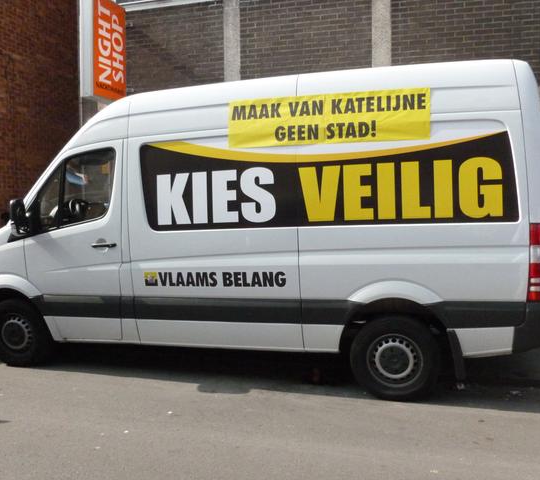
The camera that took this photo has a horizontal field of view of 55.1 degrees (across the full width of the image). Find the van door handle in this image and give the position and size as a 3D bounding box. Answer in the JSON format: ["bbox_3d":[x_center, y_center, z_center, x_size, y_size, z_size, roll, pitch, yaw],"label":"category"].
[{"bbox_3d":[-1.543,0.051,4.811,0.245,0.050,0.050,0,3,16],"label":"van door handle"}]

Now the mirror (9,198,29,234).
[{"bbox_3d":[-2.380,-0.223,4.910,0.130,0.350,0.200,0,3,16],"label":"mirror"}]

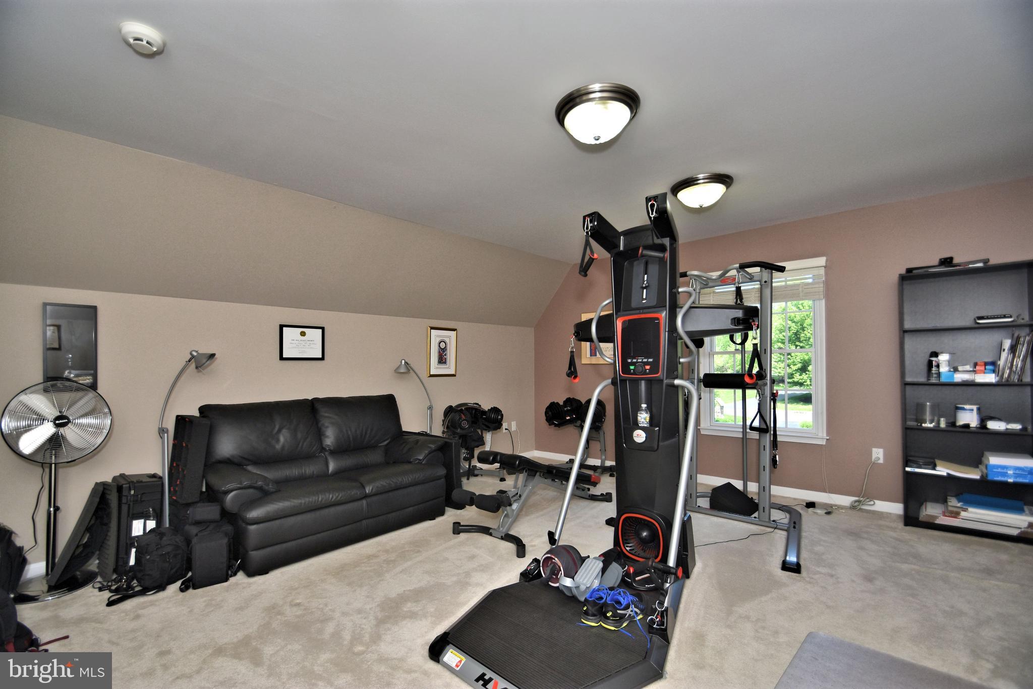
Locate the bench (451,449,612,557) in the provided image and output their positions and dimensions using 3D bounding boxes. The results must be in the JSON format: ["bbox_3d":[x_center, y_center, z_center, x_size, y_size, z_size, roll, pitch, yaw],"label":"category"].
[{"bbox_3d":[0.171,1.094,3.431,0.640,0.560,1.450,-2,-3,36],"label":"bench"}]

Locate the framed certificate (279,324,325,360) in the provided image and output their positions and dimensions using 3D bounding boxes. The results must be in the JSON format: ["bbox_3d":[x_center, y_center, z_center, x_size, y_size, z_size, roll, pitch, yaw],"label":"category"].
[{"bbox_3d":[-1.767,-0.012,3.570,0.020,0.283,0.356,-2,-3,44],"label":"framed certificate"}]

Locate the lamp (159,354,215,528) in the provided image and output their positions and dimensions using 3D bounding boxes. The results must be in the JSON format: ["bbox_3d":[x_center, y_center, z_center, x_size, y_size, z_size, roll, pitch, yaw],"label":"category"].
[{"bbox_3d":[-2.151,0.697,2.759,0.260,1.320,0.420,-2,-3,44],"label":"lamp"}]

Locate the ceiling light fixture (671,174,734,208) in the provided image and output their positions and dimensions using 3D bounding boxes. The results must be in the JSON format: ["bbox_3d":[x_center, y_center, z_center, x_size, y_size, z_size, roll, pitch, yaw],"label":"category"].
[{"bbox_3d":[1.226,-0.999,2.866,0.380,0.150,0.380,-2,-3,44],"label":"ceiling light fixture"}]

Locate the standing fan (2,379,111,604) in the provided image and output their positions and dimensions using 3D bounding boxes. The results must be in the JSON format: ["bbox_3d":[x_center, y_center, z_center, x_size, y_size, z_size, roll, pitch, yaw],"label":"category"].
[{"bbox_3d":[-2.552,0.759,2.393,0.440,1.170,0.480,-2,-3,34],"label":"standing fan"}]

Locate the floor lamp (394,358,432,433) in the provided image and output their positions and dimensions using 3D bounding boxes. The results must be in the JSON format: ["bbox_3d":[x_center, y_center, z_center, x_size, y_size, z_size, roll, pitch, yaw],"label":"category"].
[{"bbox_3d":[-0.953,0.770,4.129,0.260,1.270,0.500,-2,-3,44],"label":"floor lamp"}]

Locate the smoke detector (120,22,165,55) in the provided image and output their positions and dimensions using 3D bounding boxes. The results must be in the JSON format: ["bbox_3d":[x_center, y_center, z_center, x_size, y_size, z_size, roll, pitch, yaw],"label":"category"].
[{"bbox_3d":[-1.339,-1.092,1.542,0.130,0.046,0.130,-2,-3,44],"label":"smoke detector"}]

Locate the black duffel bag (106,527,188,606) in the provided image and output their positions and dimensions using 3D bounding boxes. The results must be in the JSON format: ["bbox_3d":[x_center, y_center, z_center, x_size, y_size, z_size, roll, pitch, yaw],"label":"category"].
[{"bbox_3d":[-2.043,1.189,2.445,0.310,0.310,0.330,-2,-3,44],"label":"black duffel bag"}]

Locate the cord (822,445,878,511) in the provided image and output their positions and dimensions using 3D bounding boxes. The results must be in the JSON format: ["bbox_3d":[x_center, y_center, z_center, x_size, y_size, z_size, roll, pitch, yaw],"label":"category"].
[{"bbox_3d":[2.645,1.060,3.420,0.400,0.530,0.100,-2,-3,44],"label":"cord"}]

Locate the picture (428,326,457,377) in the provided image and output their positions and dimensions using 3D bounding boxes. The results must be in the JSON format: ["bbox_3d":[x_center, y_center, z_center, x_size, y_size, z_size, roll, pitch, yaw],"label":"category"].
[{"bbox_3d":[-0.781,0.084,4.597,0.025,0.518,0.367,-2,-3,44],"label":"picture"}]

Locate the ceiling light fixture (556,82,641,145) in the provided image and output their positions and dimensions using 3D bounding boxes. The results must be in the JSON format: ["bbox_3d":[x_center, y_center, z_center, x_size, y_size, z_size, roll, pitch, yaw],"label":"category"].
[{"bbox_3d":[0.377,-1.030,1.991,0.380,0.150,0.380,0,-2,0],"label":"ceiling light fixture"}]

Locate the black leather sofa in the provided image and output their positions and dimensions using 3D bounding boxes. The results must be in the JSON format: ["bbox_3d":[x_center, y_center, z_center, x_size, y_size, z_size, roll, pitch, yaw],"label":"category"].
[{"bbox_3d":[-1.391,0.908,3.257,1.690,0.930,0.890,2,-3,-44],"label":"black leather sofa"}]

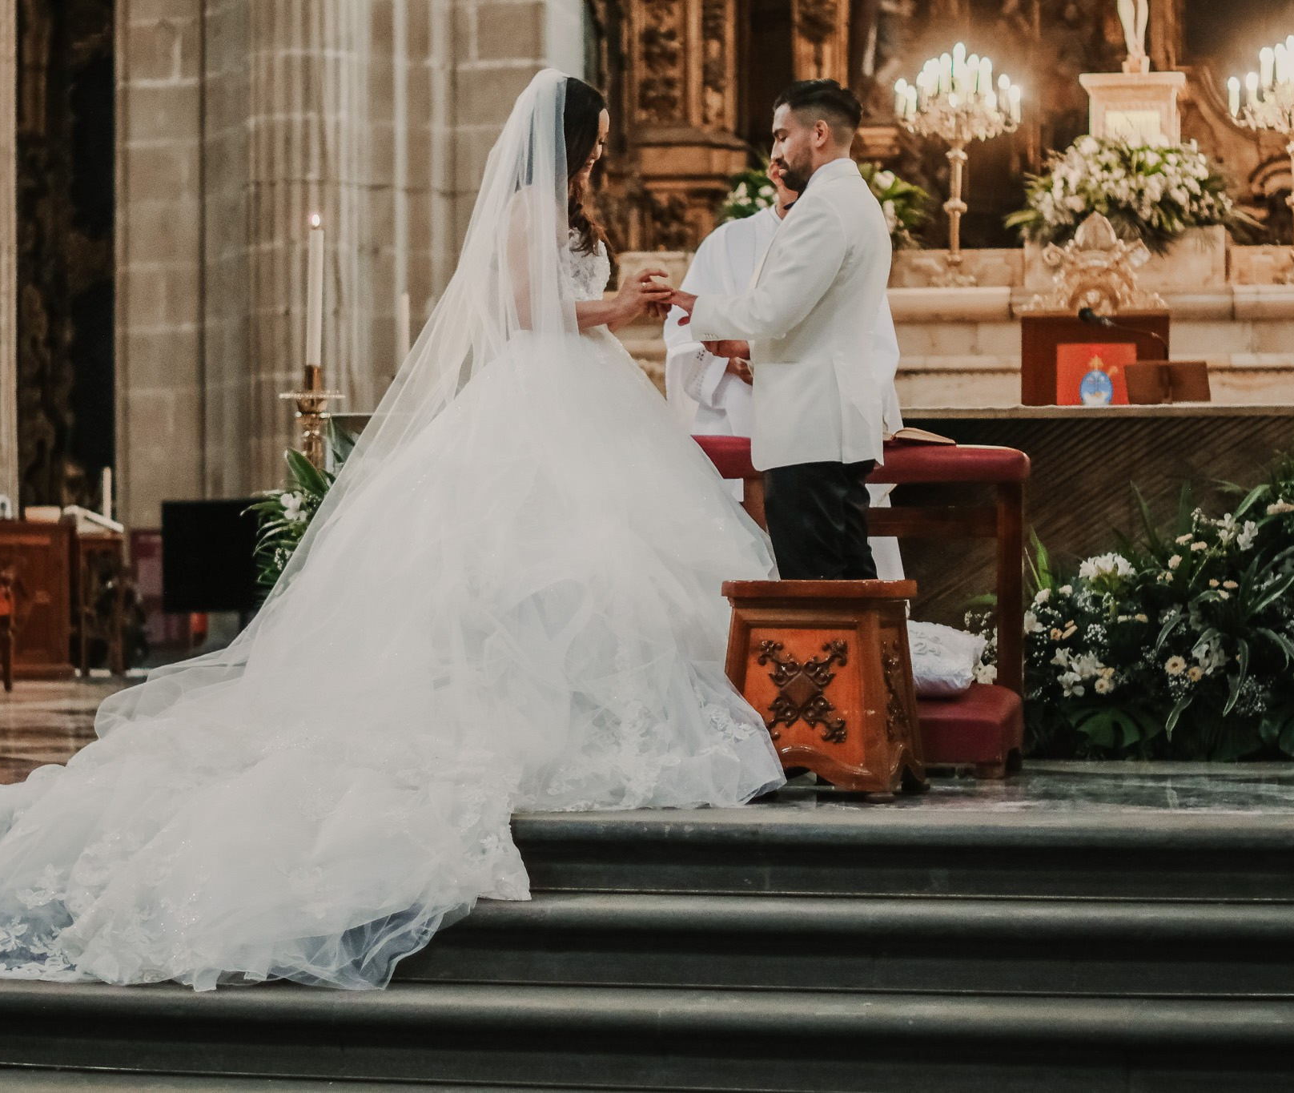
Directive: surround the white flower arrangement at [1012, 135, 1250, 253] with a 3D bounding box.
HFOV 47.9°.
[{"bbox_3d":[2.554,-1.883,7.790,1.220,0.660,0.600,0,-1,4],"label":"white flower arrangement"}]

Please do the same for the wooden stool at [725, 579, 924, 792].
[{"bbox_3d":[0.425,0.330,3.480,0.430,0.495,0.370,0,-1,24],"label":"wooden stool"}]

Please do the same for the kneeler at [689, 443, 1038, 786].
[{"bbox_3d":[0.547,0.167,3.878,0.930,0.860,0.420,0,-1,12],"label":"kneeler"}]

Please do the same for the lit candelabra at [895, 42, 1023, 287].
[{"bbox_3d":[1.670,-2.041,7.790,0.680,1.290,0.680,0,-1,4],"label":"lit candelabra"}]

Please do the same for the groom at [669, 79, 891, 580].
[{"bbox_3d":[0.343,-0.283,3.606,0.550,1.750,0.500,0,-1,8],"label":"groom"}]

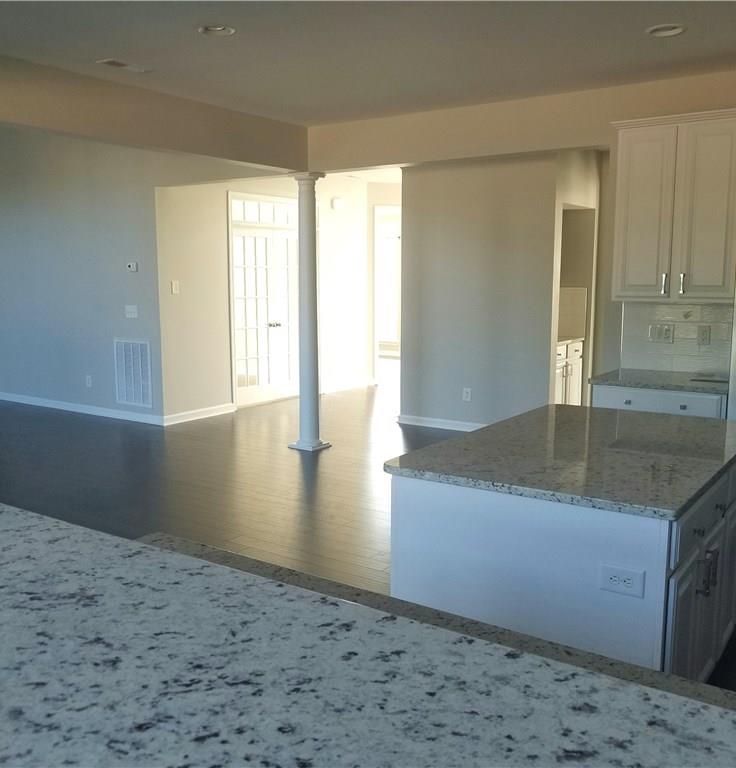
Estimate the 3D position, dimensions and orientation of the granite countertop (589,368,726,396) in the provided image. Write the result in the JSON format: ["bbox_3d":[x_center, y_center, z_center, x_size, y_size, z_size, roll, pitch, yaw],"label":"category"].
[{"bbox_3d":[1.792,-0.015,4.528,0.760,0.032,0.660,6,10,35],"label":"granite countertop"}]

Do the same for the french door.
[{"bbox_3d":[-1.097,-0.969,9.121,0.100,2.410,1.530,6,10,35],"label":"french door"}]

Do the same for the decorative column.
[{"bbox_3d":[-0.531,-0.616,6.730,0.264,2.380,0.264,6,10,35],"label":"decorative column"}]

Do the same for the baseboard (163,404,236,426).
[{"bbox_3d":[-1.775,0.322,8.266,0.018,0.098,1.030,6,10,35],"label":"baseboard"}]

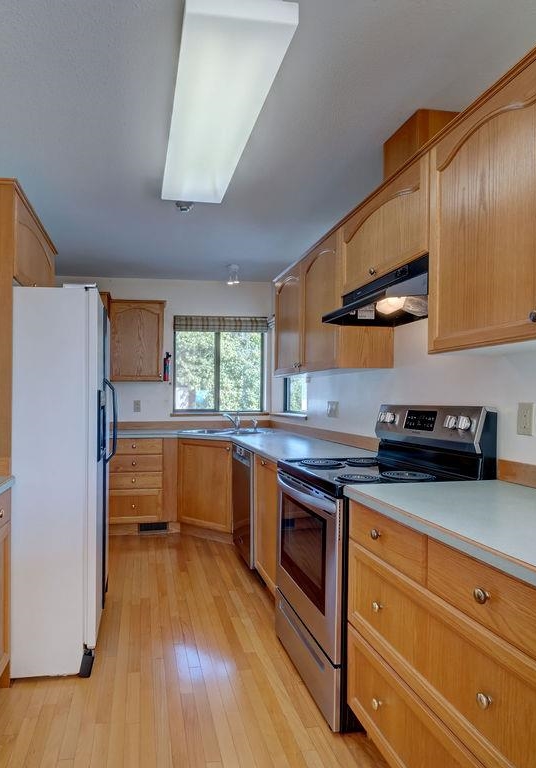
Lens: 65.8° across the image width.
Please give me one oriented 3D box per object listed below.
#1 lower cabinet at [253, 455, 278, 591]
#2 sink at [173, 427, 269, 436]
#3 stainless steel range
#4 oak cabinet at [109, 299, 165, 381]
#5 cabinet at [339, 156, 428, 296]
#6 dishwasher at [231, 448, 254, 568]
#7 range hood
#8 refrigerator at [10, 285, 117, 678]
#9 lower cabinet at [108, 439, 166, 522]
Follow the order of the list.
[{"bbox_3d":[0.289,0.872,2.675,0.659,0.803,0.546,0,-2,-16],"label":"lower cabinet"},{"bbox_3d":[-0.418,0.567,4.050,0.824,0.185,0.515,-1,-2,31],"label":"sink"},{"bbox_3d":[0.463,0.743,2.000,0.711,1.226,0.731,0,-2,-16],"label":"stainless steel range"},{"bbox_3d":[-1.303,-0.415,4.157,0.525,0.783,0.330,0,-2,-12],"label":"oak cabinet"},{"bbox_3d":[0.683,-0.681,1.981,0.371,0.402,0.731,0,-2,-16],"label":"cabinet"},{"bbox_3d":[0.088,0.892,3.228,0.628,0.819,0.628,0,-2,-16],"label":"dishwasher"},{"bbox_3d":[0.621,-0.413,1.970,0.494,0.154,0.762,0,-2,-16],"label":"range hood"},{"bbox_3d":[-1.283,0.459,2.245,0.834,1.802,0.793,0,-2,-13],"label":"refrigerator"},{"bbox_3d":[-1.277,0.902,4.093,0.556,0.793,0.618,0,-2,-12],"label":"lower cabinet"}]

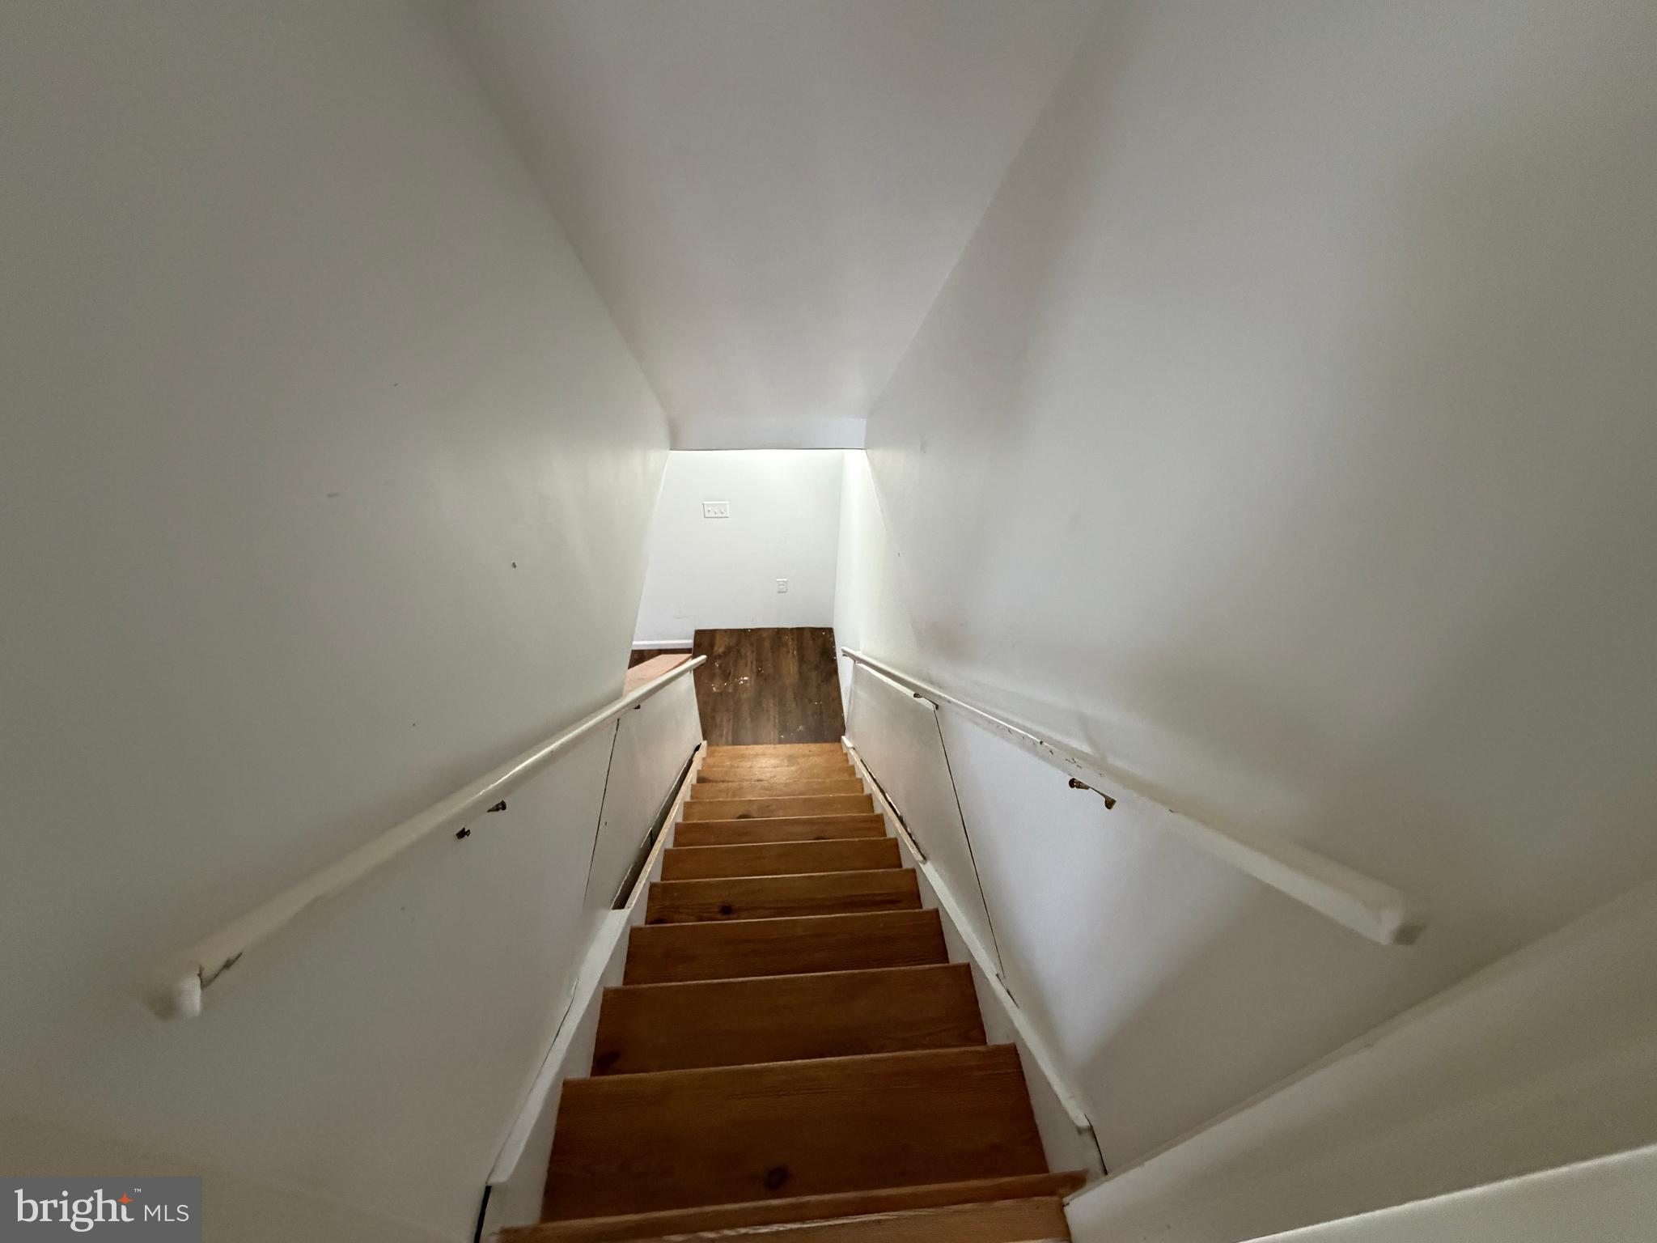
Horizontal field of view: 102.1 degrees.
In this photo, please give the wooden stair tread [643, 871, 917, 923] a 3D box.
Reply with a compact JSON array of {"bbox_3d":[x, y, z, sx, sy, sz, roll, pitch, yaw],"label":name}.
[{"bbox_3d":[-0.132,0.926,2.104,0.860,0.035,0.255,-1,40,-5],"label":"wooden stair tread"}]

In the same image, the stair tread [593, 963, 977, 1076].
[{"bbox_3d":[-0.076,0.936,1.501,0.860,0.035,0.255,-1,40,-5],"label":"stair tread"}]

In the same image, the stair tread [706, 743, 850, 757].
[{"bbox_3d":[-0.327,0.893,4.214,0.860,0.035,0.255,-1,40,-5],"label":"stair tread"}]

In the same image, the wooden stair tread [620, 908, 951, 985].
[{"bbox_3d":[-0.104,0.931,1.802,0.860,0.035,0.255,-1,40,-5],"label":"wooden stair tread"}]

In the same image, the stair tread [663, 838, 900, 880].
[{"bbox_3d":[-0.160,0.921,2.405,0.860,0.035,0.255,-1,40,-5],"label":"stair tread"}]

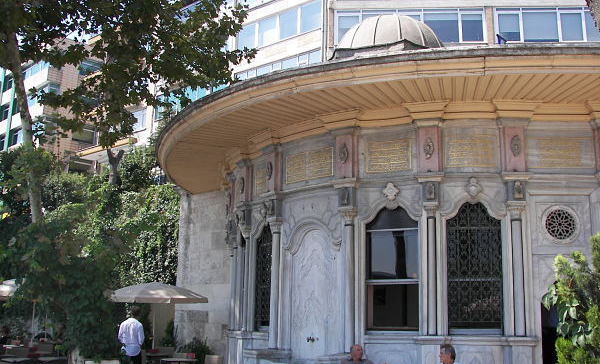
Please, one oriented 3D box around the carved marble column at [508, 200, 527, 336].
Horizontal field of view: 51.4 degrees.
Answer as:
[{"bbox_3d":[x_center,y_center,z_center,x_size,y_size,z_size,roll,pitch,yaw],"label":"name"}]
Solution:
[{"bbox_3d":[3.664,1.416,10.452,0.280,2.247,0.260,1,-12,-1],"label":"carved marble column"}]

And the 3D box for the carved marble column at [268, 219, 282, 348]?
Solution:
[{"bbox_3d":[-0.505,2.025,12.618,0.220,2.578,0.220,1,-12,0],"label":"carved marble column"}]

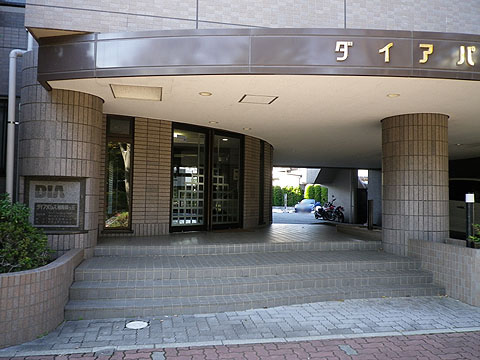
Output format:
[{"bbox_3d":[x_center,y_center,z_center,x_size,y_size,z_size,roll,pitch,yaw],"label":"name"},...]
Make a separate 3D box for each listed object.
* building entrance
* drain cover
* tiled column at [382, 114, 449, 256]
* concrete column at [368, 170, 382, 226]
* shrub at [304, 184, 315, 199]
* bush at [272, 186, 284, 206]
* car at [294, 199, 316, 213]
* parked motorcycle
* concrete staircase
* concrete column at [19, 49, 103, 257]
[{"bbox_3d":[-0.633,0.005,8.043,1.938,2.091,0.250,3,-3,-45],"label":"building entrance"},{"bbox_3d":[-1.039,1.464,3.899,0.240,0.030,0.240,1,-2,-15],"label":"drain cover"},{"bbox_3d":[3.015,0.107,6.704,1.051,2.285,1.051,1,-2,-15],"label":"tiled column"},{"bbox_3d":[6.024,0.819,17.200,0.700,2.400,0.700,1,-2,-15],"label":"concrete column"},{"bbox_3d":[6.712,1.478,37.500,1.000,2.100,1.000,1,-2,-15],"label":"shrub"},{"bbox_3d":[3.621,1.553,37.000,1.150,2.000,1.100,1,-2,-15],"label":"bush"},{"bbox_3d":[5.733,2.159,32.500,1.720,1.350,4.300,0,-2,24],"label":"car"},{"bbox_3d":[4.011,1.330,17.500,0.780,1.130,1.950,2,-3,-27],"label":"parked motorcycle"},{"bbox_3d":[0.276,1.262,5.330,4.743,0.537,1.714,1,-2,-15],"label":"concrete staircase"},{"bbox_3d":[-2.579,-0.300,5.620,1.071,2.856,1.071,1,-2,-15],"label":"concrete column"}]

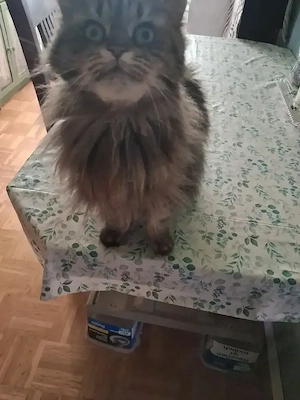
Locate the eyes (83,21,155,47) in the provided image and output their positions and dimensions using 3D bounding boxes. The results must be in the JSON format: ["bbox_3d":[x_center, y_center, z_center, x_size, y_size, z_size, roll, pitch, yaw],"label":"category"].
[{"bbox_3d":[-0.030,-0.160,0.300,0.067,0.022,0.020,2,25,-7],"label":"eyes"}]

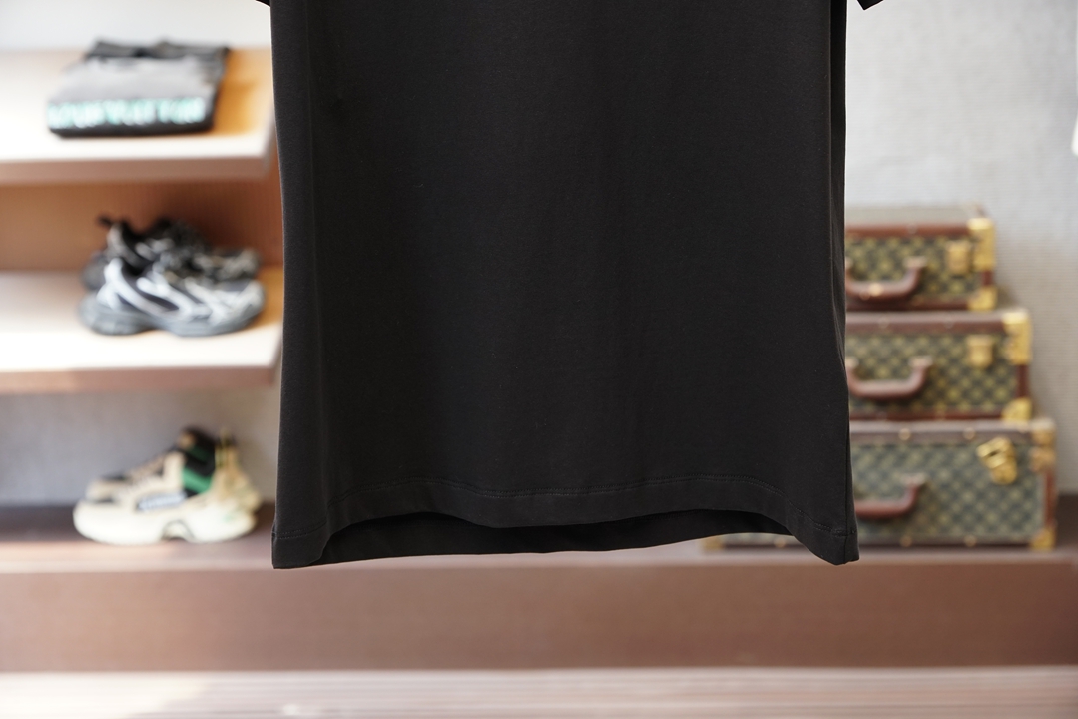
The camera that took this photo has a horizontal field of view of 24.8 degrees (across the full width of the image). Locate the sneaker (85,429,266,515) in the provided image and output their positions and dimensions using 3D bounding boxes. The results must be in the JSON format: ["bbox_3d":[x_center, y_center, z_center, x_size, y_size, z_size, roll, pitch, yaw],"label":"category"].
[{"bbox_3d":[-0.611,0.207,4.069,0.303,0.180,0.116,0,9,0],"label":"sneaker"}]

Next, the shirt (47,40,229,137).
[{"bbox_3d":[-0.651,-0.448,4.001,0.268,0.037,0.315,-2,30,-3],"label":"shirt"}]

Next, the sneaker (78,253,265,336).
[{"bbox_3d":[-0.603,-0.121,4.051,0.299,0.128,0.113,1,30,2],"label":"sneaker"}]

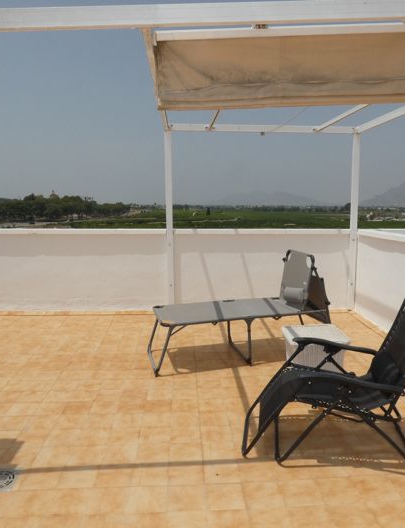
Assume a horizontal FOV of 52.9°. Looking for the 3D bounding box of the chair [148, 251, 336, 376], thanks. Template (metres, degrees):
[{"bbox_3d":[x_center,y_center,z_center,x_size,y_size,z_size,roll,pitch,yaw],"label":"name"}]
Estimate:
[{"bbox_3d":[0.345,0.410,4.098,1.788,1.050,0.667,-2,8,-15],"label":"chair"}]

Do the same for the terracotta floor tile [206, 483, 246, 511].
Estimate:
[{"bbox_3d":[0.115,1.228,2.138,0.202,0.012,0.202,0,8,-3],"label":"terracotta floor tile"}]

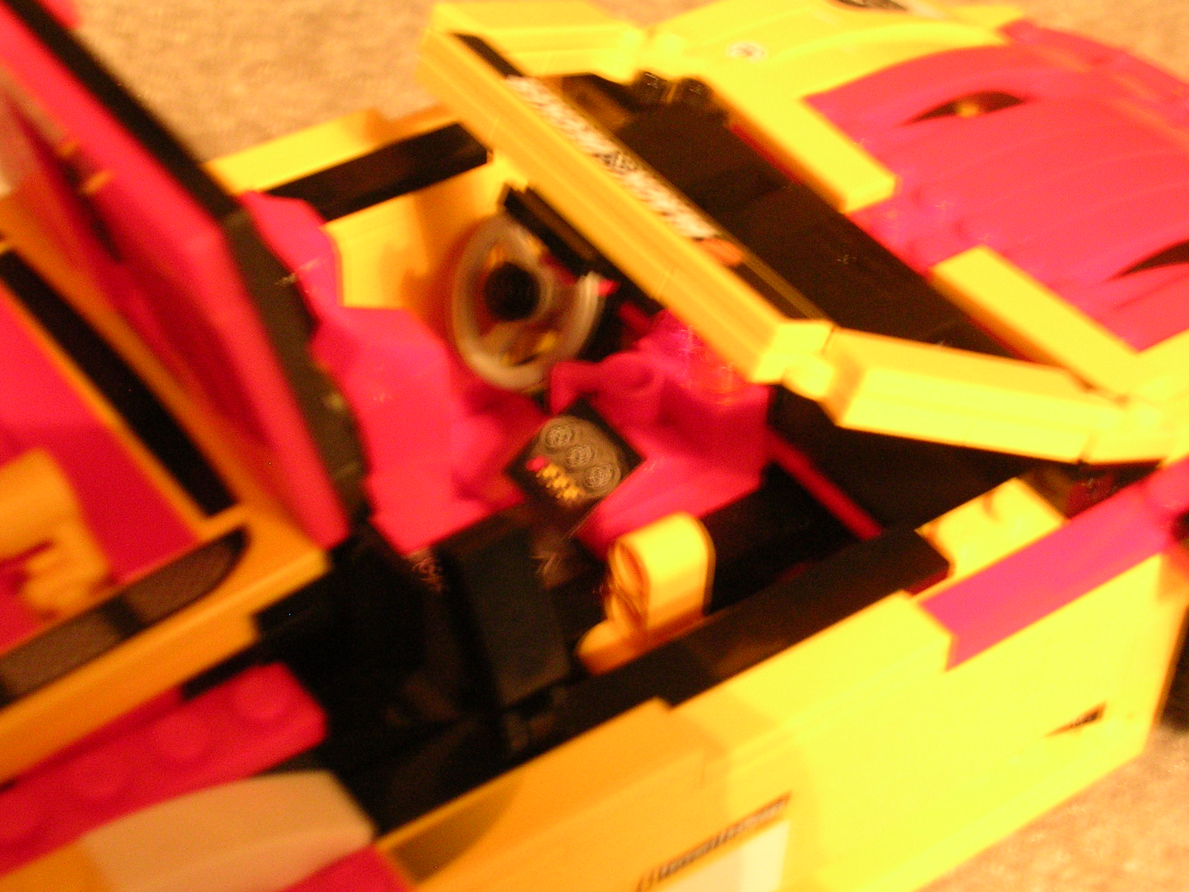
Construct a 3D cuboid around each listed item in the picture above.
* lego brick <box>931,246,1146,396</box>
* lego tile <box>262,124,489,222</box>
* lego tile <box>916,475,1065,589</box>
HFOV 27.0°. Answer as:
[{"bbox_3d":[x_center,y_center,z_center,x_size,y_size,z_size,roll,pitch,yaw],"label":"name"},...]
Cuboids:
[{"bbox_3d":[0.055,-0.014,0.304,0.008,0.003,0.030,-24,46,-27],"label":"lego brick"},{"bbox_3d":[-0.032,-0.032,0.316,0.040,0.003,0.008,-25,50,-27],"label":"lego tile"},{"bbox_3d":[0.045,0.009,0.281,0.016,0.005,0.008,-25,50,-27],"label":"lego tile"}]

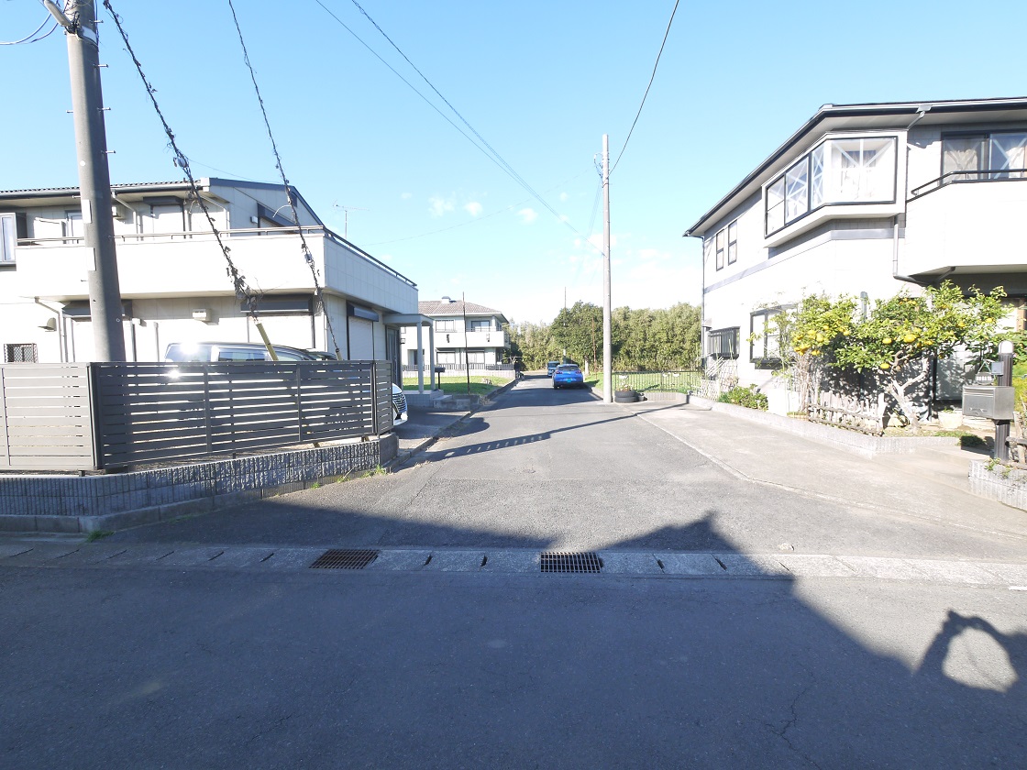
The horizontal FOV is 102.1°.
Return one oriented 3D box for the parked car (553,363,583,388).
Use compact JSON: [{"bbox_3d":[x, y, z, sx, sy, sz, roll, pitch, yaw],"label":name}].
[{"bbox_3d":[3.462,-0.616,26.822,1.770,1.550,4.280,0,3,4],"label":"parked car"}]

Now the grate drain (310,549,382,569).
[{"bbox_3d":[-1.471,1.550,3.658,0.480,0.050,0.360,-1,3,2],"label":"grate drain"}]

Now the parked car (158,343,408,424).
[{"bbox_3d":[-4.678,0.085,9.156,4.920,1.930,1.850,0,3,4],"label":"parked car"}]

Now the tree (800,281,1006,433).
[{"bbox_3d":[7.075,-0.518,7.549,2.900,2.720,2.600,0,3,4],"label":"tree"}]

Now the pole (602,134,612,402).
[{"bbox_3d":[3.561,-4.353,15.860,0.340,10.110,0.340,0,3,4],"label":"pole"}]

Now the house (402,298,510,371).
[{"bbox_3d":[-6.662,-4.873,43.438,11.800,7.900,9.000,0,3,4],"label":"house"}]

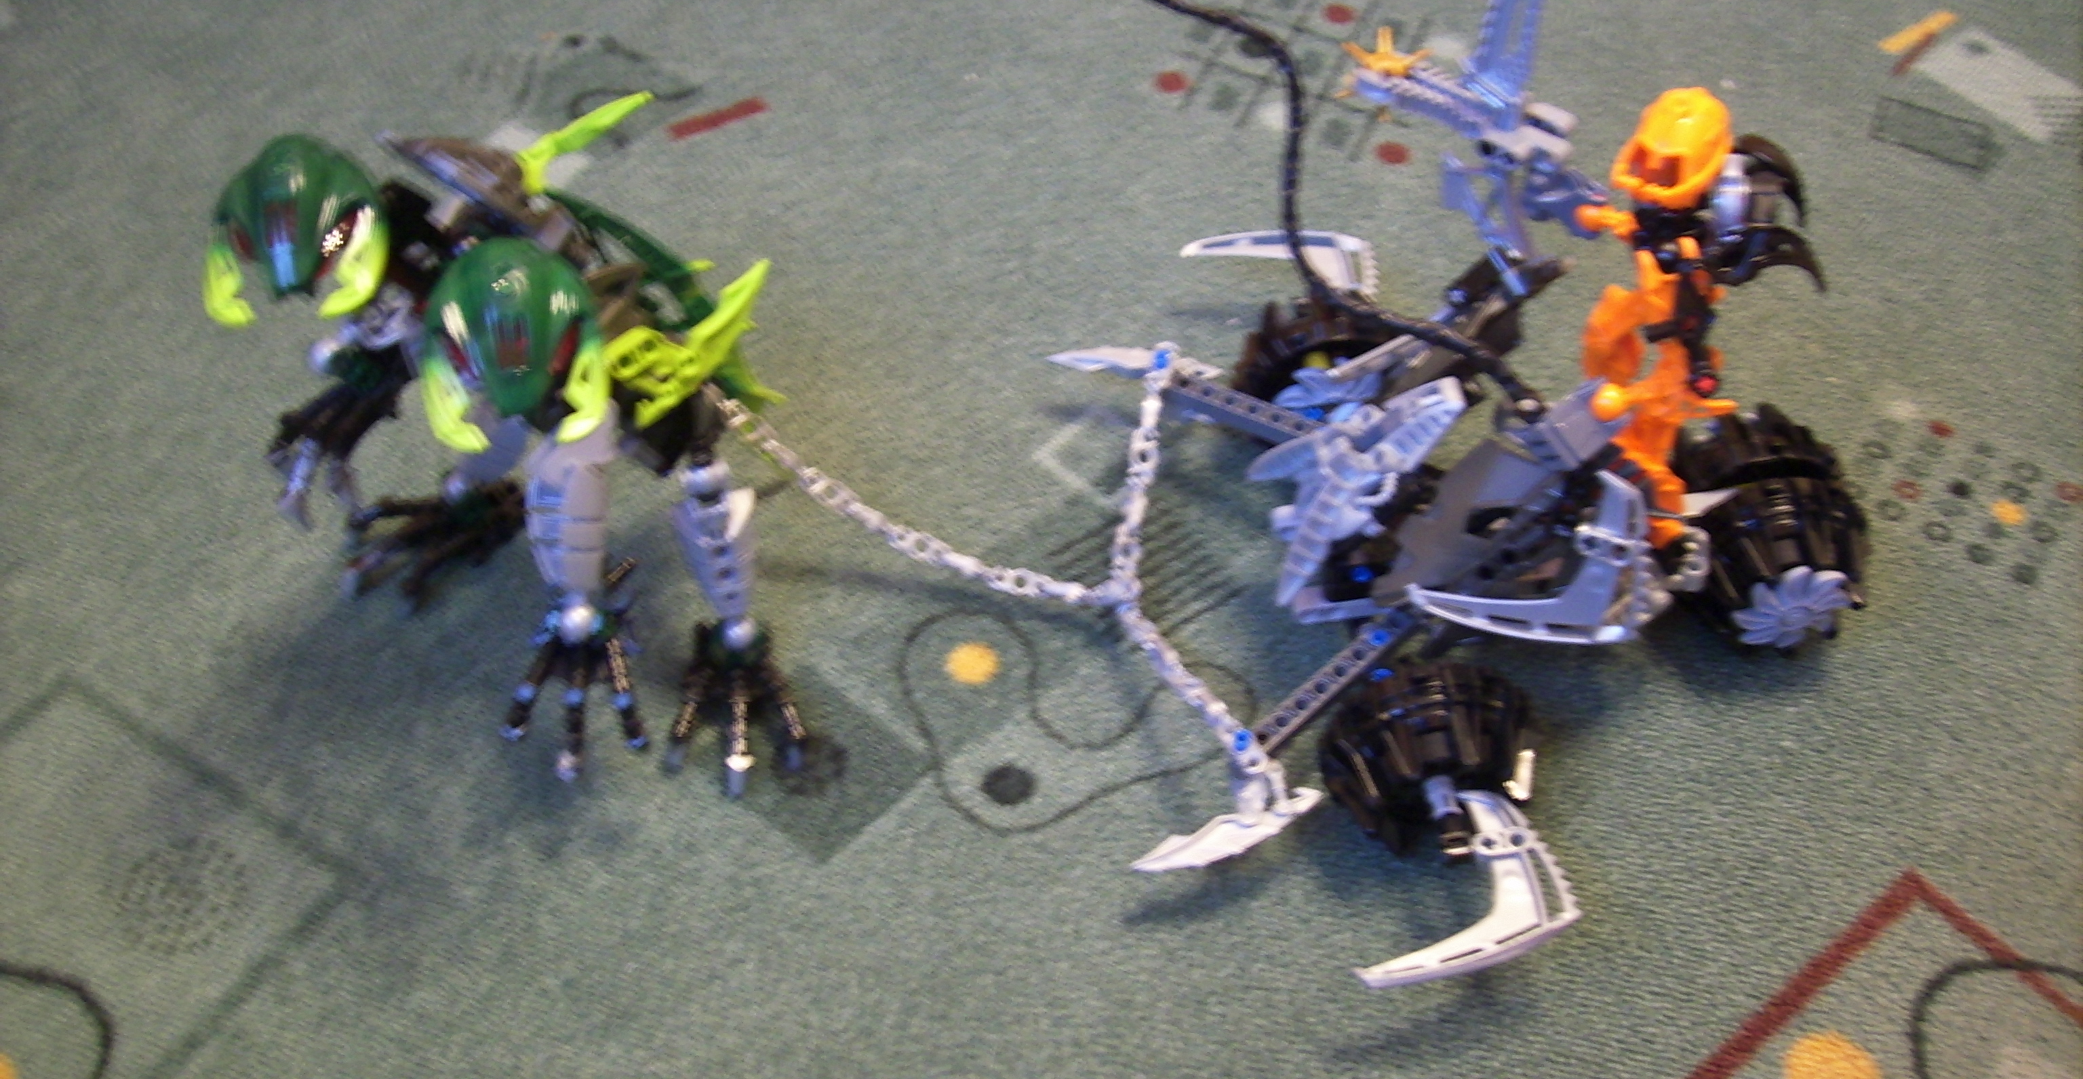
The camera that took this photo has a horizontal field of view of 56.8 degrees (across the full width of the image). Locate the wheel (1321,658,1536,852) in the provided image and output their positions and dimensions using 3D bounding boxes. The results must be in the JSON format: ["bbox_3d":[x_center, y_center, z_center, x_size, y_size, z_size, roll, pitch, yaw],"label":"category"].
[{"bbox_3d":[0.107,0.062,0.530,0.057,0.057,0.029,-4,51,-6],"label":"wheel"}]

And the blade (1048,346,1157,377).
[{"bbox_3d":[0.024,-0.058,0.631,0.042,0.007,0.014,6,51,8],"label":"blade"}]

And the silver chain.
[{"bbox_3d":[-0.015,-0.009,0.539,0.146,0.113,0.156,-4,51,-6],"label":"silver chain"}]

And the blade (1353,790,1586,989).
[{"bbox_3d":[0.109,0.090,0.502,0.064,0.009,0.046,-4,66,-6],"label":"blade"}]

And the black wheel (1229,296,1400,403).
[{"bbox_3d":[0.090,-0.056,0.624,0.057,0.057,0.029,-4,51,-6],"label":"black wheel"}]

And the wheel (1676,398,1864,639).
[{"bbox_3d":[0.218,-0.004,0.589,0.058,0.058,0.066,-4,51,-6],"label":"wheel"}]

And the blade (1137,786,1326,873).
[{"bbox_3d":[0.051,0.079,0.521,0.058,0.008,0.015,-20,55,-12],"label":"blade"}]

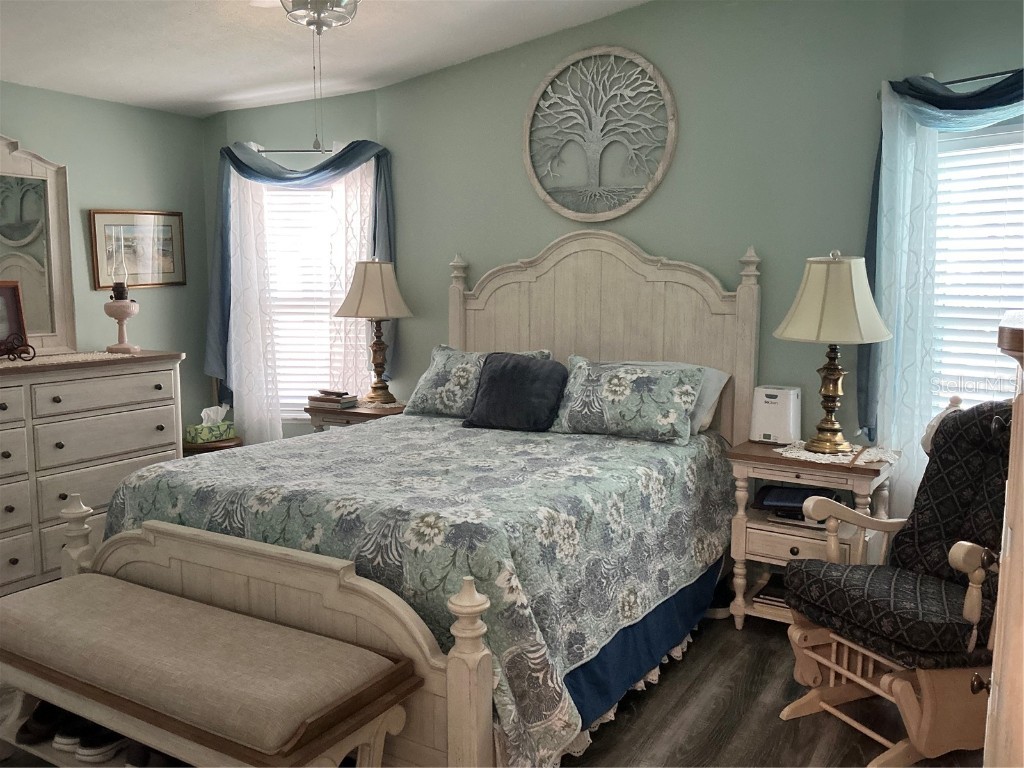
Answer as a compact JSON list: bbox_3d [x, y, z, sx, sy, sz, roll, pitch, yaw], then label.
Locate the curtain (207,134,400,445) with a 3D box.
[{"bbox_3d":[-1.279,-0.377,5.090,1.135,2.180,0.180,0,7,3],"label":"curtain"}]

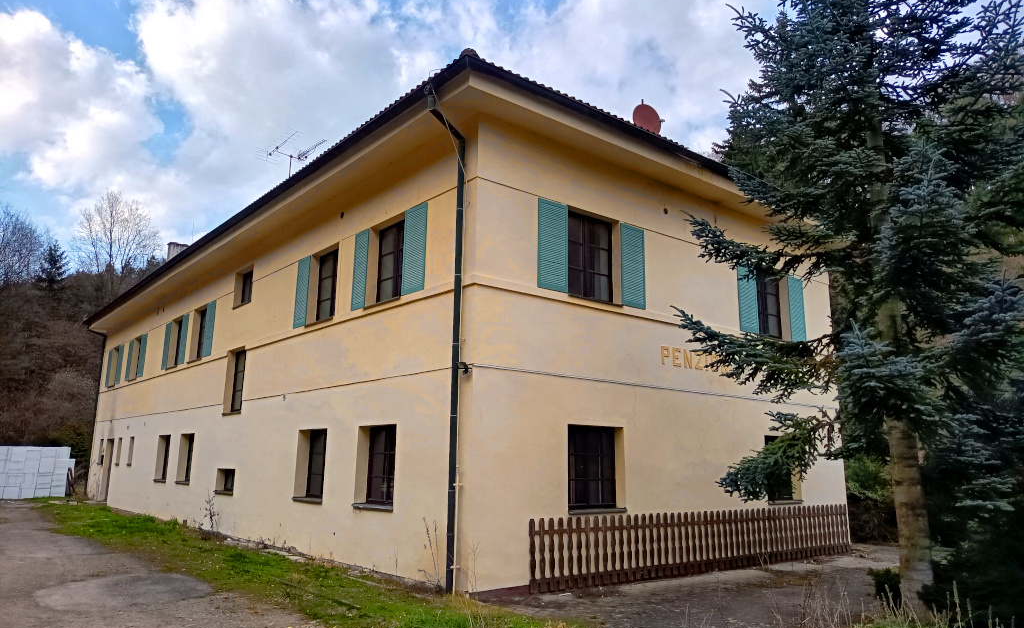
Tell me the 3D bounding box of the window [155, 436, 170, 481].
[{"bbox_3d":[-9.788,4.098,20.218,0.180,1.240,1.140,11,-16,-40],"label":"window"}]

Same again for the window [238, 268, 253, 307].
[{"bbox_3d":[-6.405,-0.628,17.324,0.180,0.900,1.140,11,-16,-40],"label":"window"}]

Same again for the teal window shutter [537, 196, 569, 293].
[{"bbox_3d":[0.648,-1.064,11.099,0.610,1.440,0.050,10,-15,-36],"label":"teal window shutter"}]

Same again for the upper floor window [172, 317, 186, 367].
[{"bbox_3d":[-9.741,0.908,20.985,0.116,1.465,1.125,11,-15,-39],"label":"upper floor window"}]

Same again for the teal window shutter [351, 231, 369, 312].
[{"bbox_3d":[-2.712,-0.784,12.705,0.050,1.440,0.570,11,-16,-40],"label":"teal window shutter"}]

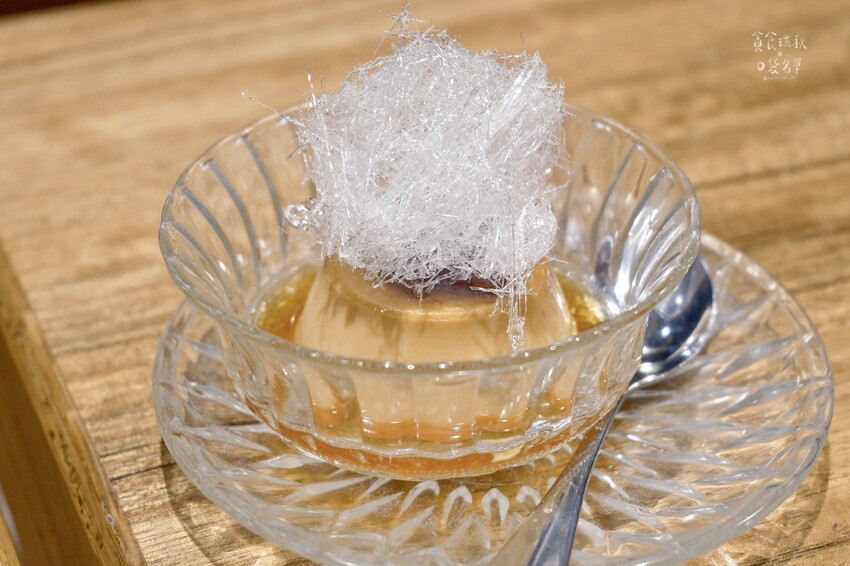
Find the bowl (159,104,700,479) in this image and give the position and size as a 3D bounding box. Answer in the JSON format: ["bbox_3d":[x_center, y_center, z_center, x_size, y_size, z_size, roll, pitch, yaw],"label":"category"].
[{"bbox_3d":[0.001,0.002,0.387,0.120,0.046,0.120,-1,34,0],"label":"bowl"}]

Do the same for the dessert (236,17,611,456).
[{"bbox_3d":[0.001,-0.018,0.373,0.077,0.082,0.076,-1,34,0],"label":"dessert"}]

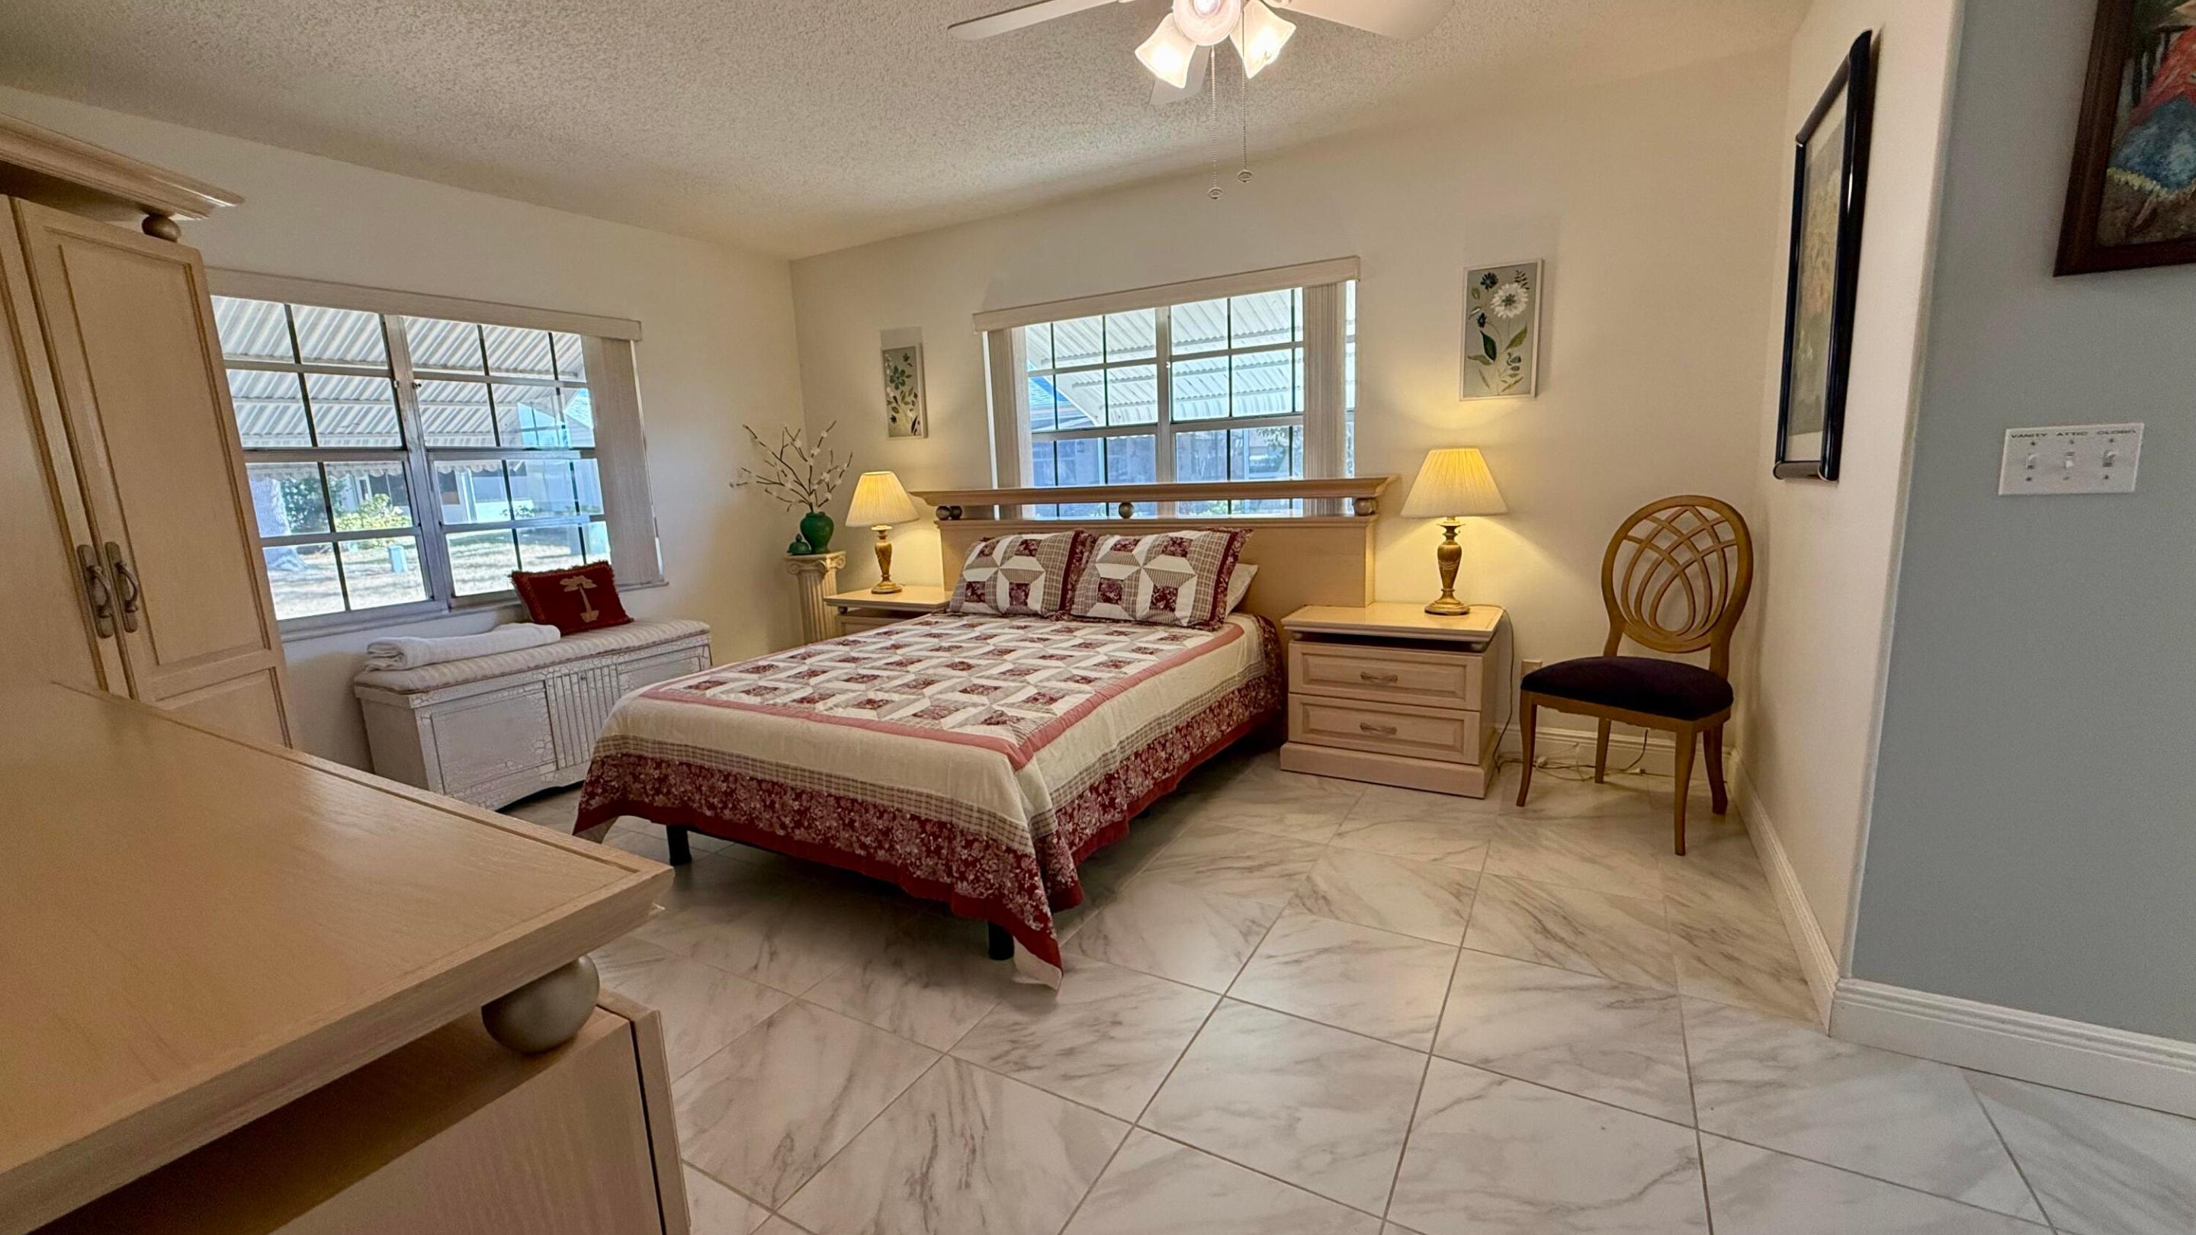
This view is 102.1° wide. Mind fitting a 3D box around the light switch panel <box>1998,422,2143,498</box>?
[{"bbox_3d":[1.667,-0.269,1.522,0.165,0.115,0.016,3,11,30],"label":"light switch panel"}]

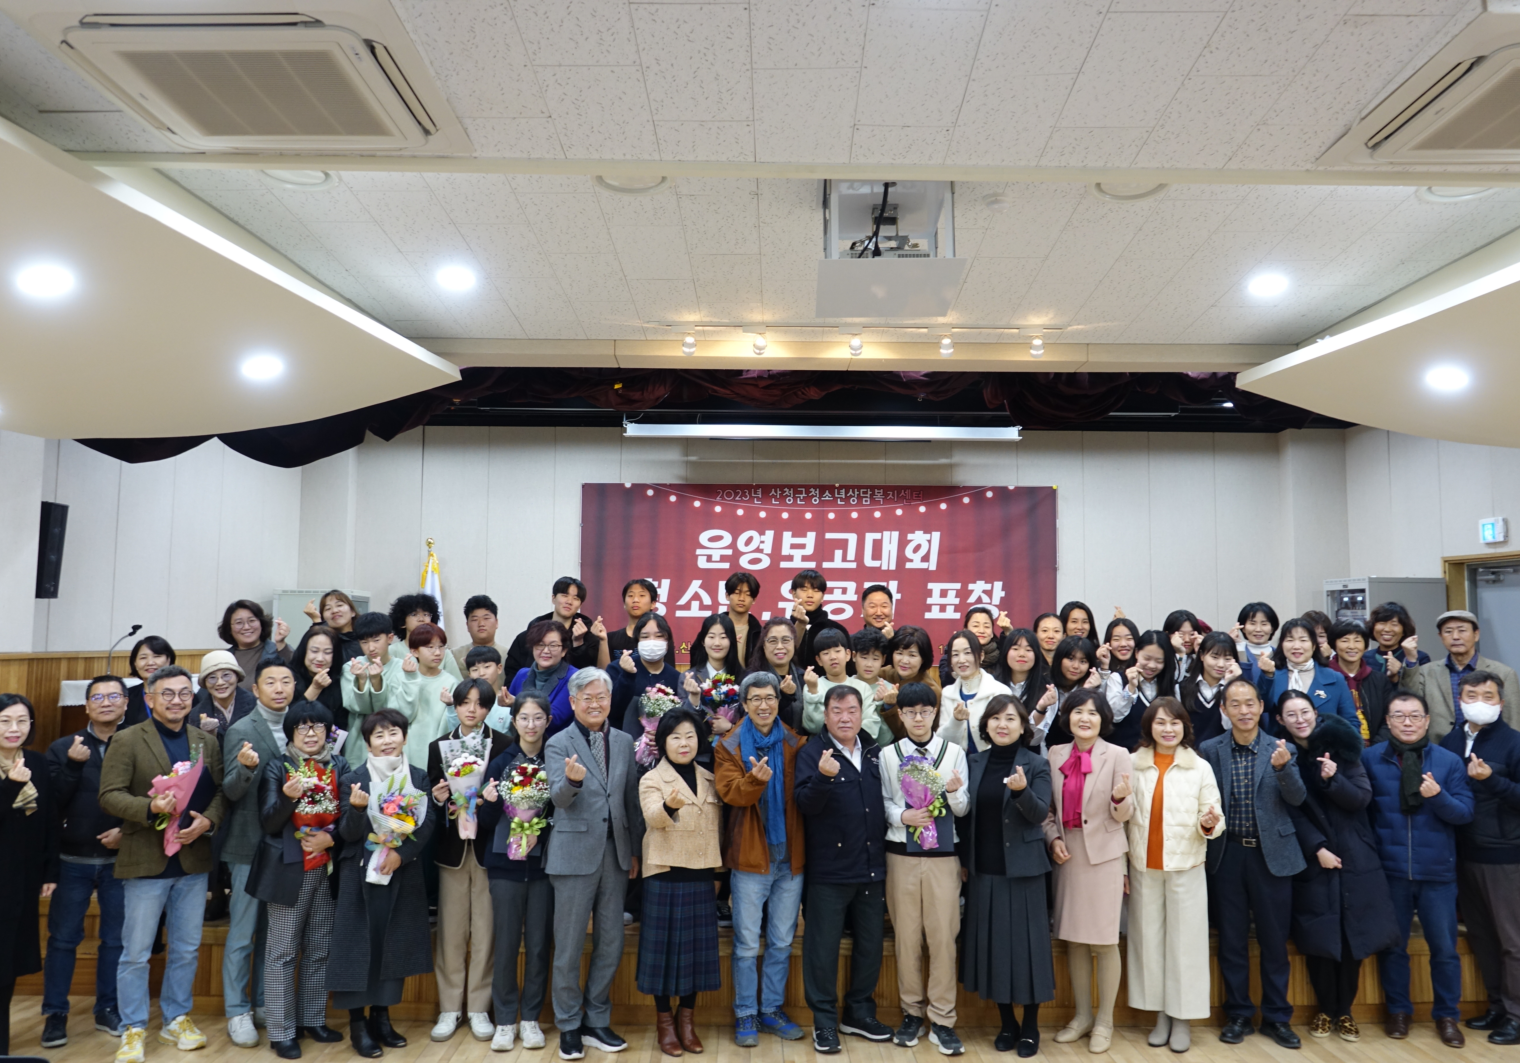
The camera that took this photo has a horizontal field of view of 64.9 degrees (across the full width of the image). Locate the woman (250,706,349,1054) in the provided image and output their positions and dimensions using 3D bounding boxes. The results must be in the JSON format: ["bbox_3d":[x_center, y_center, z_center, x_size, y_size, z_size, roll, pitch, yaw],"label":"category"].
[{"bbox_3d":[-2.179,1.594,5.629,0.470,1.570,0.370,2,-6,-13],"label":"woman"}]

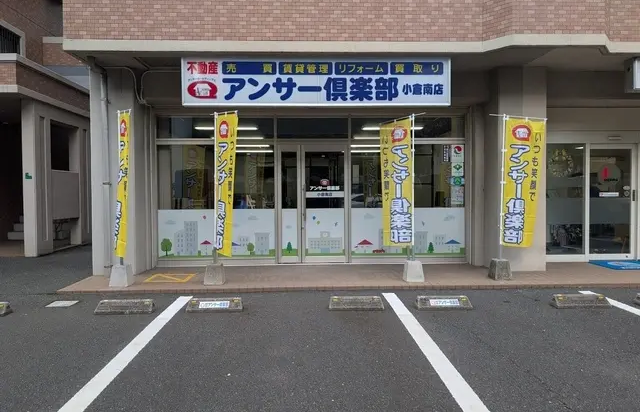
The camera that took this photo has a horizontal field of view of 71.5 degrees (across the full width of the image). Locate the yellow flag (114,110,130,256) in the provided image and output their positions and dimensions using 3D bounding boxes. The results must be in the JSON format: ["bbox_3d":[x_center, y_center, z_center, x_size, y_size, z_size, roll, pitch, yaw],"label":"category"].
[{"bbox_3d":[-2.560,-0.290,5.790,0.130,1.820,0.600,-1,2,-33],"label":"yellow flag"}]

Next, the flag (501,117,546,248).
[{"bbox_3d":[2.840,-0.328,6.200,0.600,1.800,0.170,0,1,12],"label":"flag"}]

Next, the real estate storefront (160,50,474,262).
[{"bbox_3d":[-0.100,-0.550,7.000,5.250,3.100,1.200,0,1,-2],"label":"real estate storefront"}]

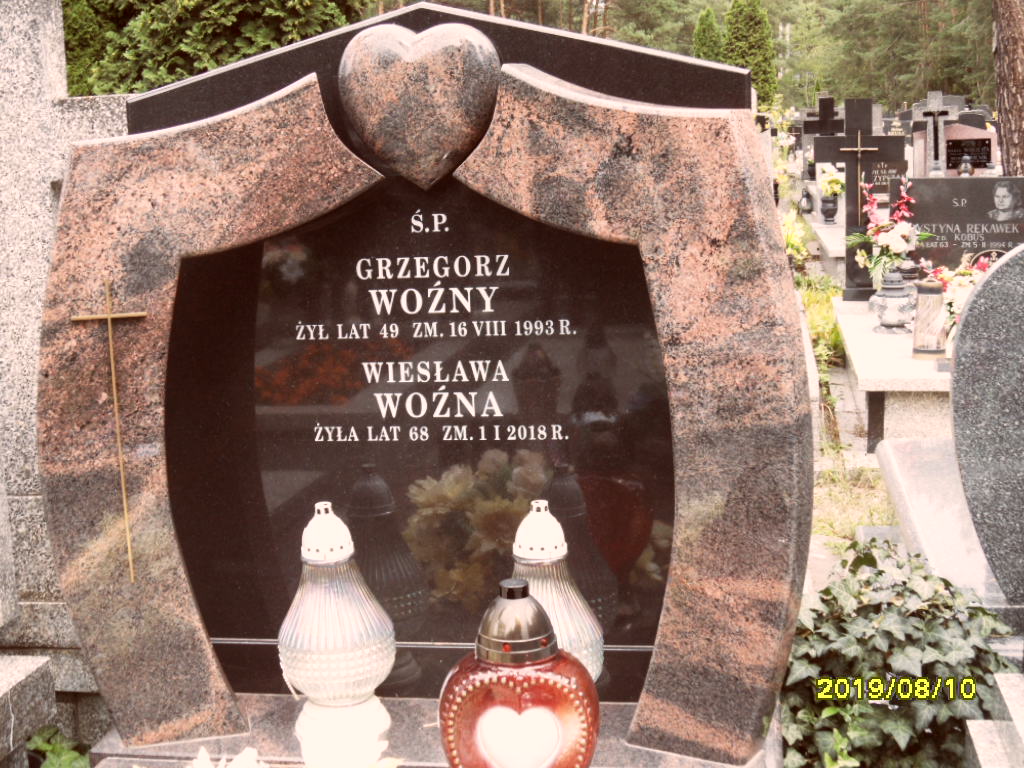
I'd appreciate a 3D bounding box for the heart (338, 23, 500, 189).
[{"bbox_3d":[-0.127,-0.385,2.046,0.230,0.231,0.089,-1,9,10],"label":"heart"}]

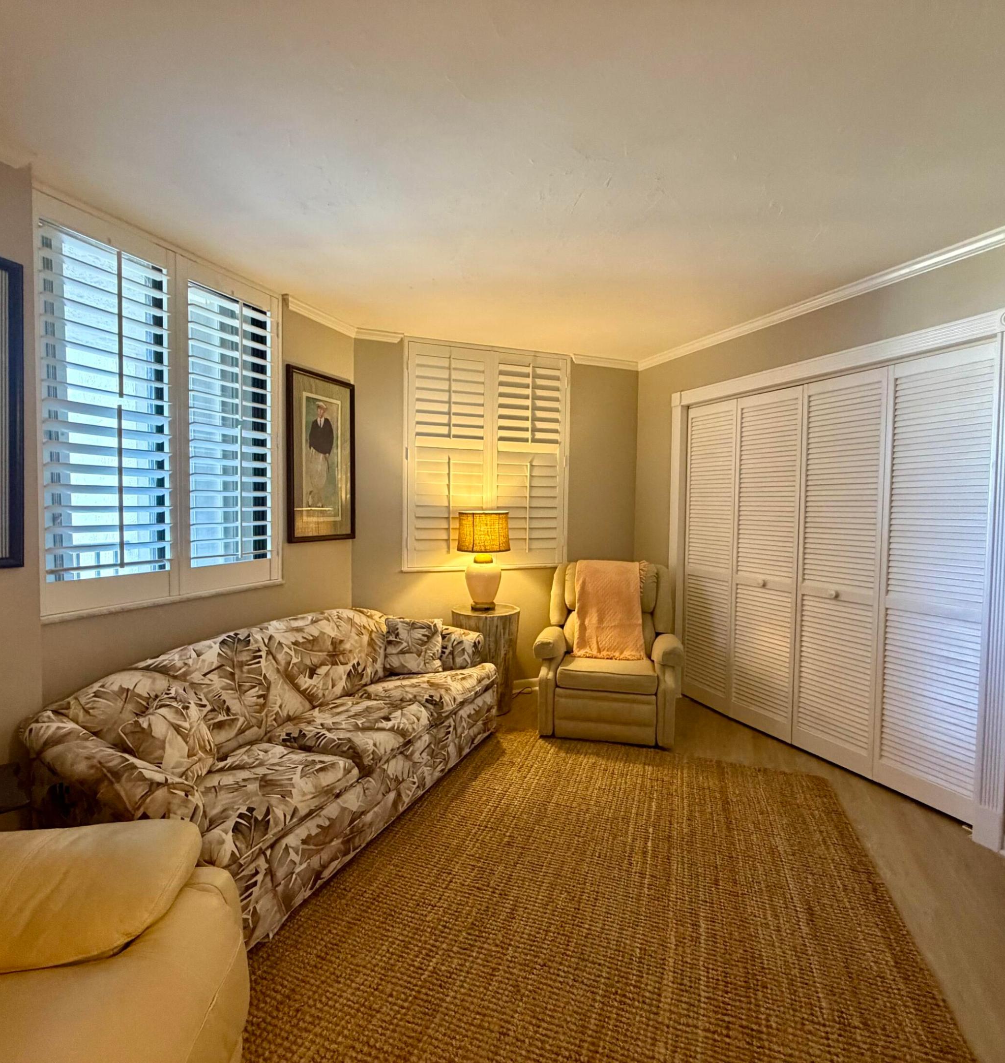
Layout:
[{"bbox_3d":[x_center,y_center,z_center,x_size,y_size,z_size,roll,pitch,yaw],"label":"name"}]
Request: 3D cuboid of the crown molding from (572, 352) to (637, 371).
[{"bbox_3d":[0.790,-1.266,4.303,0.578,0.055,0.045,0,3,-21],"label":"crown molding"}]

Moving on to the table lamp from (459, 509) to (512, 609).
[{"bbox_3d":[-0.119,0.192,3.798,0.349,0.653,0.349,1,3,0],"label":"table lamp"}]

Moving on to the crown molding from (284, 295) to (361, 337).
[{"bbox_3d":[-1.039,-1.243,3.348,0.045,0.055,0.618,2,3,22],"label":"crown molding"}]

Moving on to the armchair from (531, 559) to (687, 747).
[{"bbox_3d":[0.688,0.705,3.717,0.837,0.981,0.897,1,3,11],"label":"armchair"}]

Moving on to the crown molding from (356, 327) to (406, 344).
[{"bbox_3d":[-0.775,-1.255,3.688,0.319,0.055,0.045,0,3,-21],"label":"crown molding"}]

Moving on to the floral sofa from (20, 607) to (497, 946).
[{"bbox_3d":[-0.827,0.859,2.637,0.857,0.727,2.192,2,3,22],"label":"floral sofa"}]

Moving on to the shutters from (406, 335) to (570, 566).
[{"bbox_3d":[-0.079,-0.502,3.989,1.206,1.534,0.060,0,3,-21],"label":"shutters"}]

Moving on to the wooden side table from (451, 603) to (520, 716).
[{"bbox_3d":[-0.116,0.852,3.803,0.448,0.658,0.448,1,3,0],"label":"wooden side table"}]

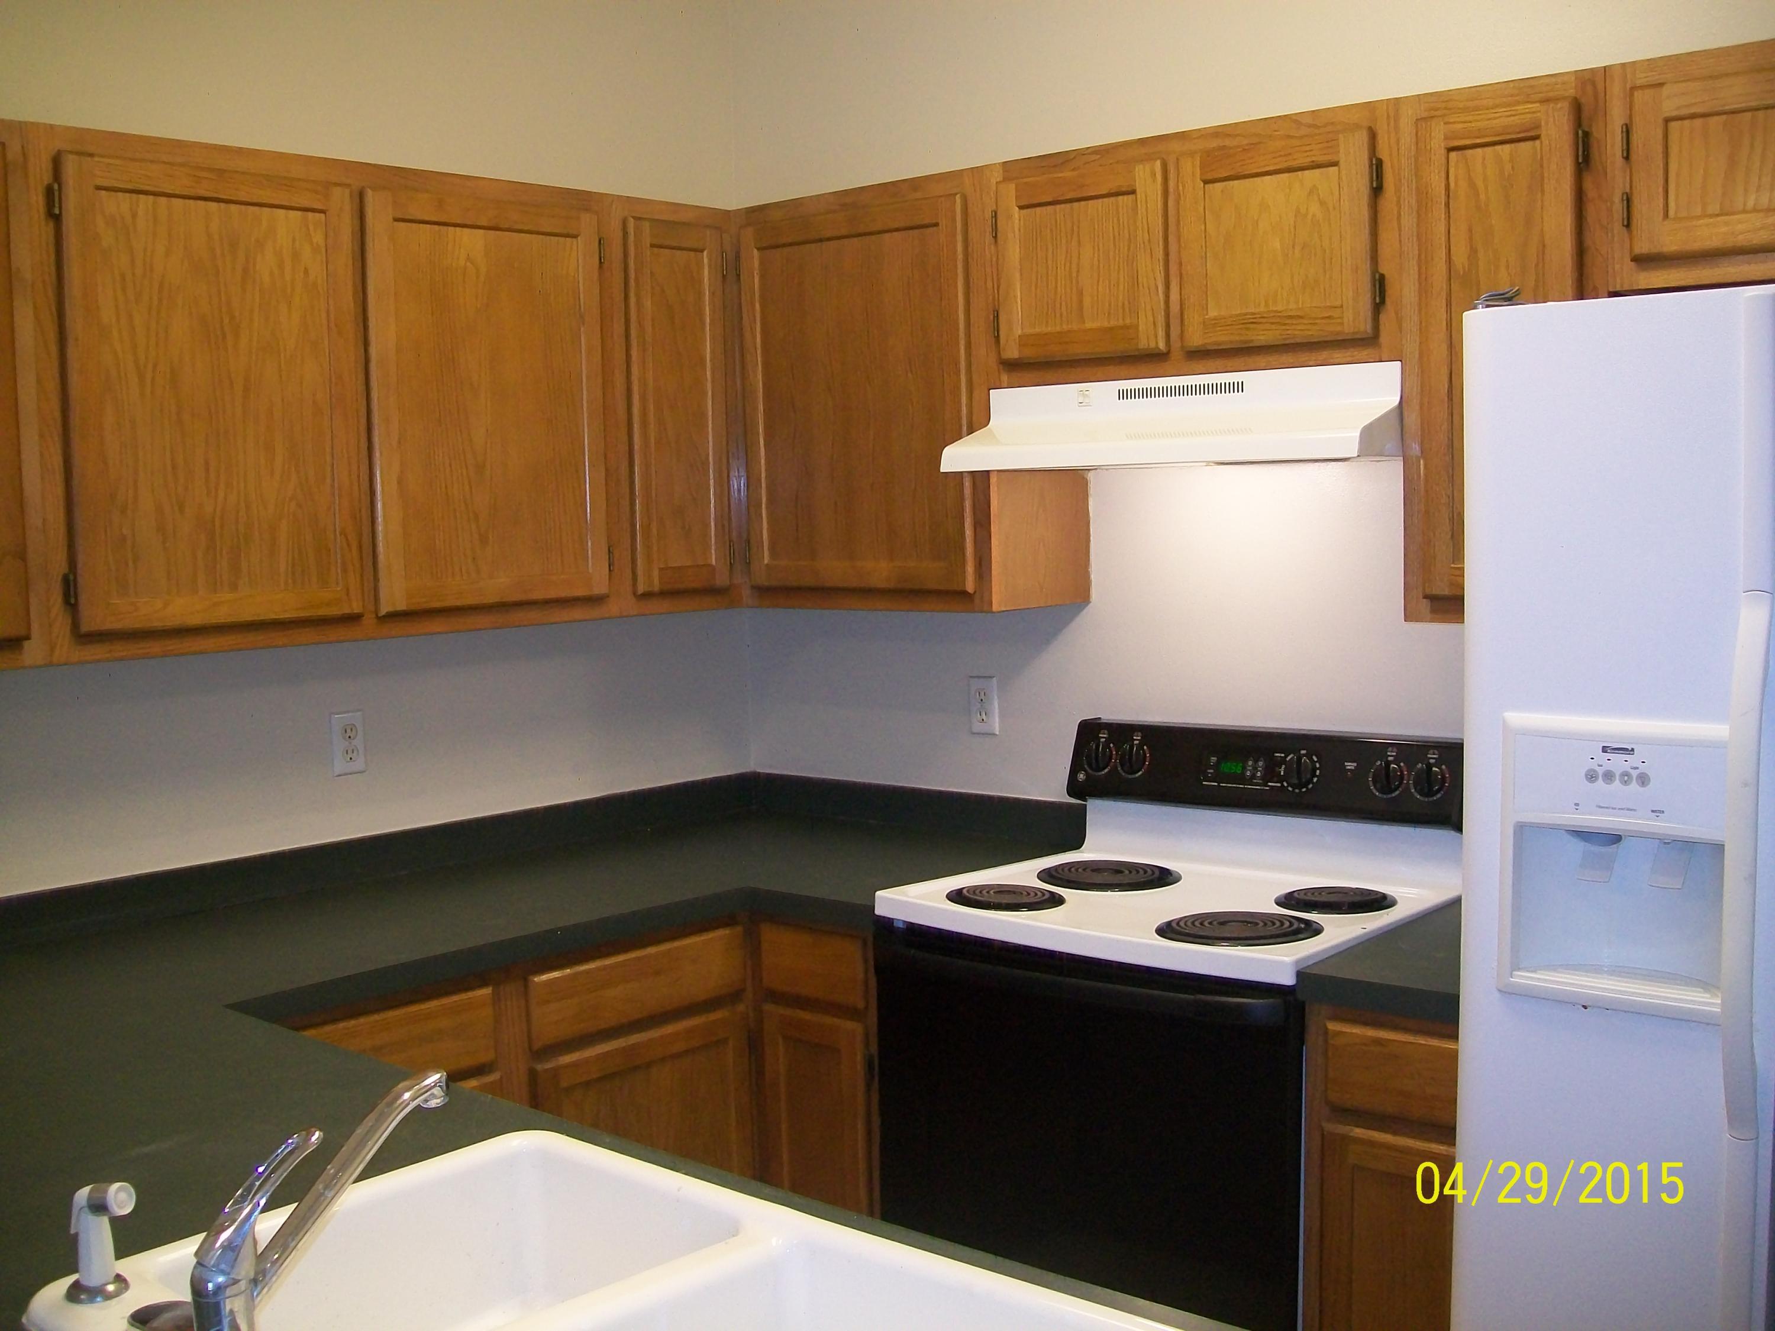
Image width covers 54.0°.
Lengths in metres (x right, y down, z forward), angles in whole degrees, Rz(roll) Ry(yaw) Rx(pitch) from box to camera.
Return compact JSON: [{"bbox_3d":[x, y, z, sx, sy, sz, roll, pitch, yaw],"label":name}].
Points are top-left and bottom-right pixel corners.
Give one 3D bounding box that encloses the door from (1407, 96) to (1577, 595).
[{"bbox_3d":[0.848,-0.428,2.430,0.227,0.690,0.023,3,7,41],"label":"door"}]

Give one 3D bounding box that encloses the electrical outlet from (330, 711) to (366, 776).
[{"bbox_3d":[-0.978,0.142,3.171,0.007,0.115,0.068,3,7,41],"label":"electrical outlet"}]

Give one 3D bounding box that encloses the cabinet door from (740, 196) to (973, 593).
[{"bbox_3d":[-0.059,-0.486,3.228,0.531,0.692,0.022,3,6,37],"label":"cabinet door"}]

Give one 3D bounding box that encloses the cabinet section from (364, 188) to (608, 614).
[{"bbox_3d":[-0.680,-0.449,2.998,0.023,0.690,0.475,3,7,41],"label":"cabinet section"}]

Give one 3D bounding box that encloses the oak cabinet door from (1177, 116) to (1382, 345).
[{"bbox_3d":[0.590,-0.634,2.632,0.326,0.302,0.025,3,7,41],"label":"oak cabinet door"}]

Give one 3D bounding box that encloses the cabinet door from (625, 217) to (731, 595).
[{"bbox_3d":[-0.396,-0.480,3.267,0.025,0.686,0.235,3,7,41],"label":"cabinet door"}]

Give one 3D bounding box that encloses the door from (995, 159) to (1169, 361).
[{"bbox_3d":[0.322,-0.652,2.847,0.327,0.303,0.025,3,7,41],"label":"door"}]

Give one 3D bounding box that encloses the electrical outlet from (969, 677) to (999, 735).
[{"bbox_3d":[0.187,0.080,3.420,0.068,0.117,0.007,3,7,41],"label":"electrical outlet"}]

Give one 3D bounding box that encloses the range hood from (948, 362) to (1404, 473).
[{"bbox_3d":[0.514,-0.394,2.822,0.756,0.138,0.441,3,7,41],"label":"range hood"}]

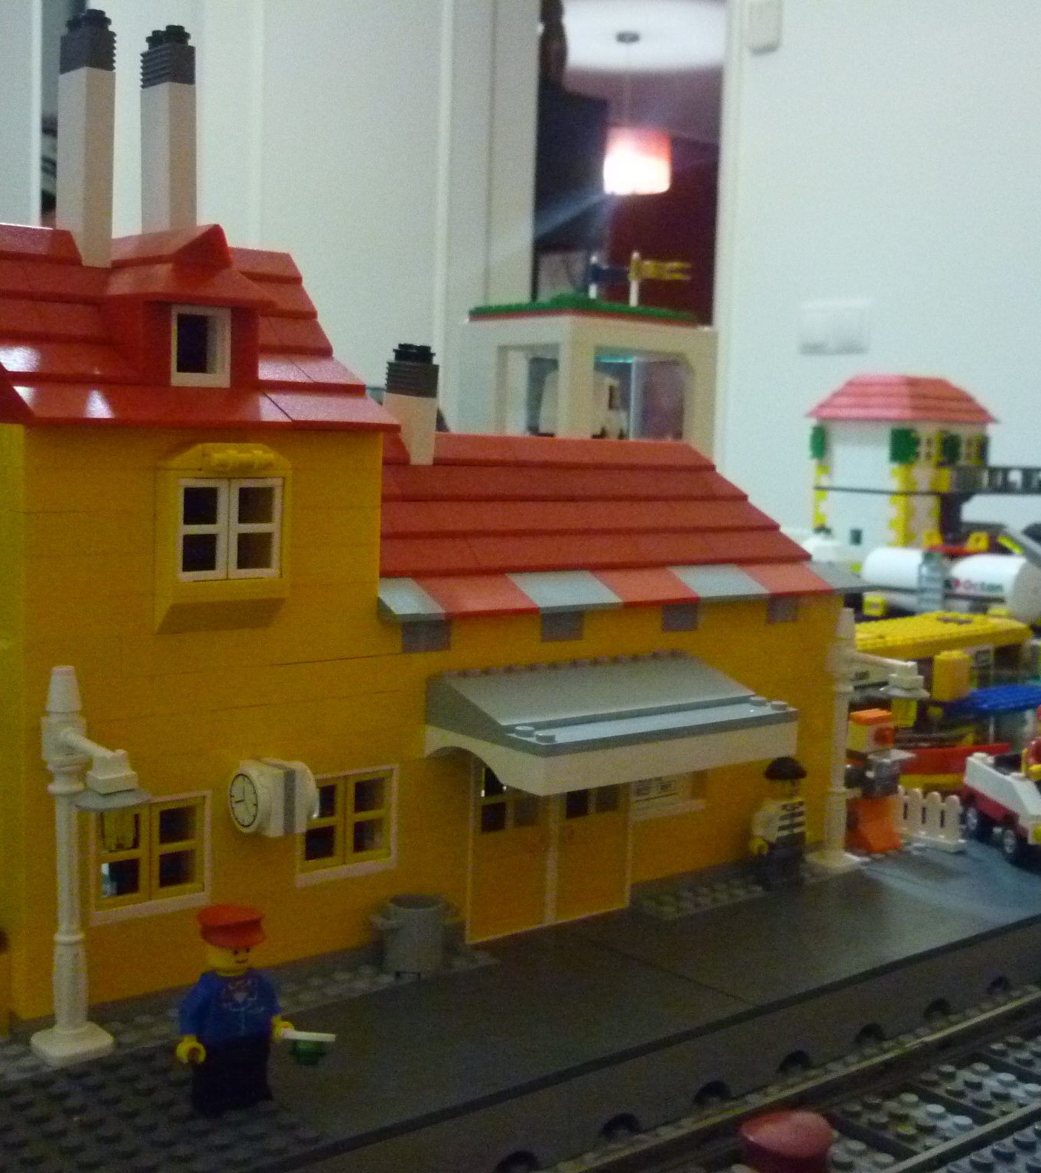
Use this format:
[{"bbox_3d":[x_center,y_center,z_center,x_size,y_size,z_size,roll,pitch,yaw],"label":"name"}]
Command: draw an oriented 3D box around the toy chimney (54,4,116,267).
[{"bbox_3d":[-0.113,-0.115,0.389,0.008,0.064,0.016,-3,8,-39],"label":"toy chimney"}]

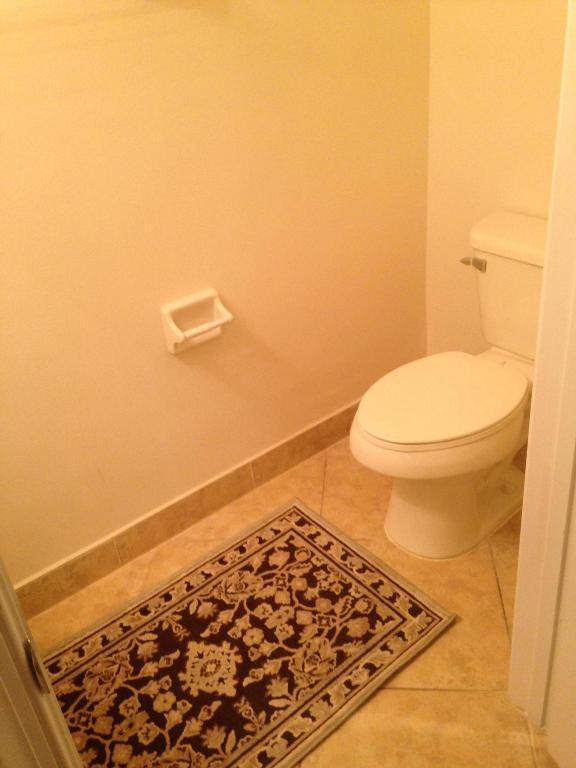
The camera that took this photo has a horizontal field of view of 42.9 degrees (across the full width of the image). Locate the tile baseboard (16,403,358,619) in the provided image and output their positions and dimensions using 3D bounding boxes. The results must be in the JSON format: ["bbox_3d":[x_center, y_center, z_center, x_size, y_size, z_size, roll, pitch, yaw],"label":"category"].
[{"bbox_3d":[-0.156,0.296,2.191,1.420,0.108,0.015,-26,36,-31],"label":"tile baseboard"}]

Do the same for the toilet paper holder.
[{"bbox_3d":[-0.226,-0.153,1.871,0.163,0.134,0.073,-26,36,-31],"label":"toilet paper holder"}]

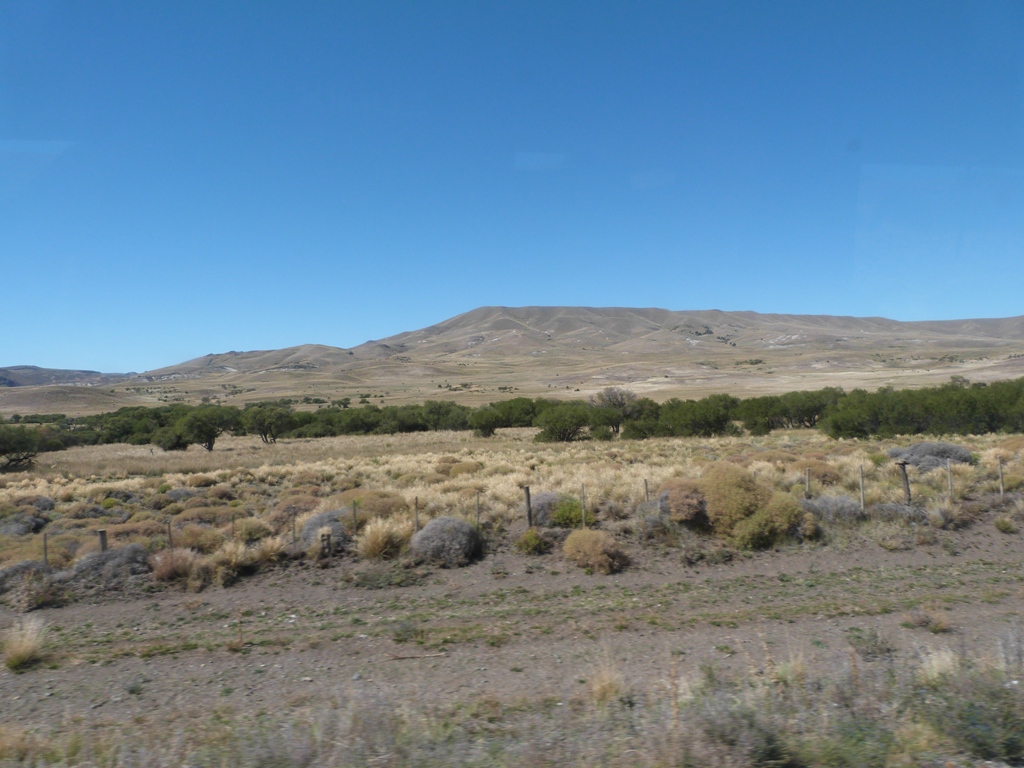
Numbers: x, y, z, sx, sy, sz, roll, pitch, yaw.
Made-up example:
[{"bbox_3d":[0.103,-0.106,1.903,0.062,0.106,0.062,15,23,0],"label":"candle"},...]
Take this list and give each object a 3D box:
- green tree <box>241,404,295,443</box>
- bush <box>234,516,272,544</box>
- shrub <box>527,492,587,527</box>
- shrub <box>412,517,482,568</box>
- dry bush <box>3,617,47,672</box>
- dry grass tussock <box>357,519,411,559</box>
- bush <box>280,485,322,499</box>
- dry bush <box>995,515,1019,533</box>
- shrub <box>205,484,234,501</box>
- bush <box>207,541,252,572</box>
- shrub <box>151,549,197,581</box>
[{"bbox_3d":[-25.458,4.113,77.000,5.623,3.957,5.060,-1,-1,0],"label":"green tree"},{"bbox_3d":[-7.585,4.284,21.700,1.120,0.646,1.000,-3,-1,-20],"label":"bush"},{"bbox_3d":[1.275,3.498,20.795,1.650,0.890,1.410,-3,-1,0],"label":"shrub"},{"bbox_3d":[-1.448,3.485,16.635,1.590,1.010,1.460,-3,-1,0],"label":"shrub"},{"bbox_3d":[-7.441,3.950,11.314,0.660,0.780,0.610,-3,-1,0],"label":"dry bush"},{"bbox_3d":[-2.921,3.562,16.940,1.283,0.962,1.155,-1,-1,0],"label":"dry grass tussock"},{"bbox_3d":[-8.091,4.152,28.425,1.614,0.581,1.453,-1,-1,0],"label":"bush"},{"bbox_3d":[11.568,3.246,17.300,0.550,0.363,0.500,-3,-1,33],"label":"dry bush"},{"bbox_3d":[-12.571,4.673,32.000,1.300,0.606,1.100,-3,-1,-22],"label":"shrub"},{"bbox_3d":[-6.552,4.001,17.256,1.010,0.700,0.930,-3,-1,0],"label":"bush"},{"bbox_3d":[-7.653,4.075,16.755,1.020,0.690,0.940,-3,-1,0],"label":"shrub"}]

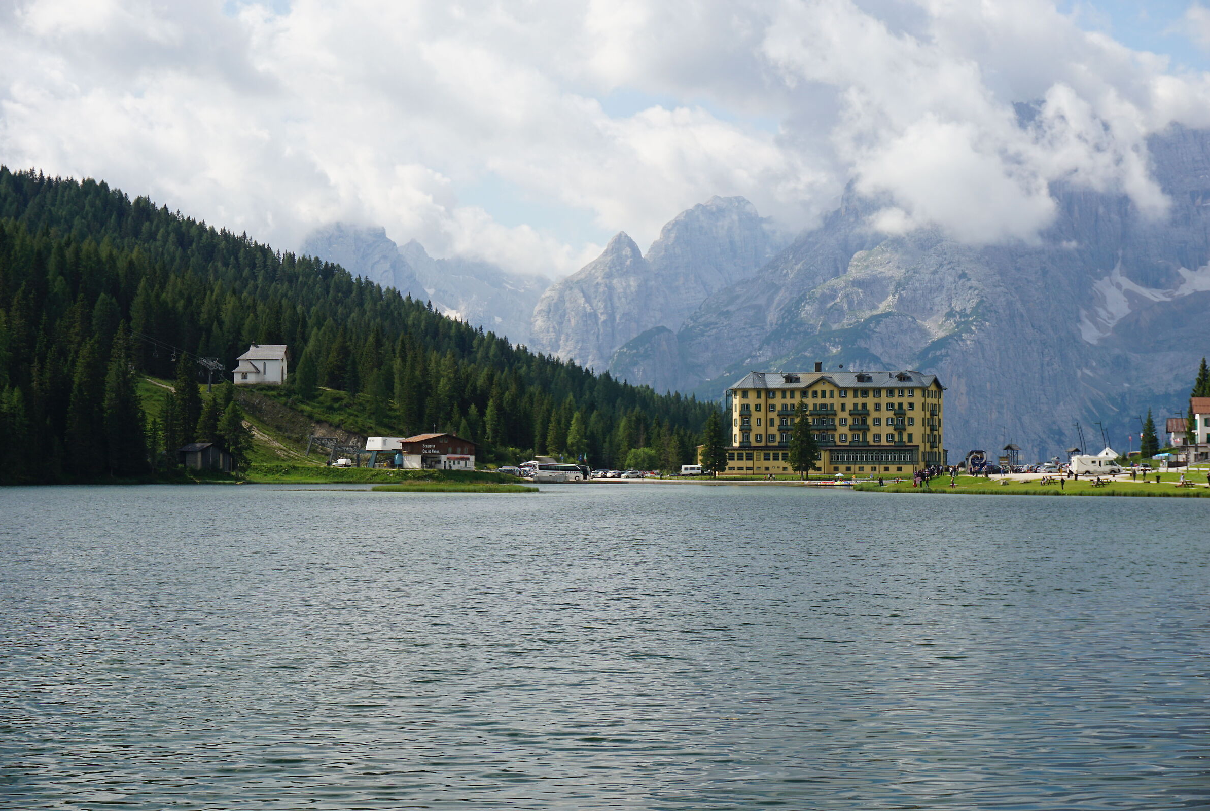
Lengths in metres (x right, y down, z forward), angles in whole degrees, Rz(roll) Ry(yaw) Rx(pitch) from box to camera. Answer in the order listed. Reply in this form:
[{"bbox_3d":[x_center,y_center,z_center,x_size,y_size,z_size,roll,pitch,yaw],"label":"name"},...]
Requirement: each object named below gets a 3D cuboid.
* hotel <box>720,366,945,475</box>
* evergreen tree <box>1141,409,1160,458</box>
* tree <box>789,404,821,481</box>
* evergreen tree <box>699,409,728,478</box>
[{"bbox_3d":[52.815,3.514,562.000,47.206,25.686,19.000,-1,-1,26],"label":"hotel"},{"bbox_3d":[96.254,4.915,430.000,3.528,8.486,3.528,0,-1,0],"label":"evergreen tree"},{"bbox_3d":[42.597,7.591,518.000,6.880,16.195,6.880,0,-1,0],"label":"tree"},{"bbox_3d":[23.514,8.357,528.000,6.394,15.063,6.394,0,-1,0],"label":"evergreen tree"}]

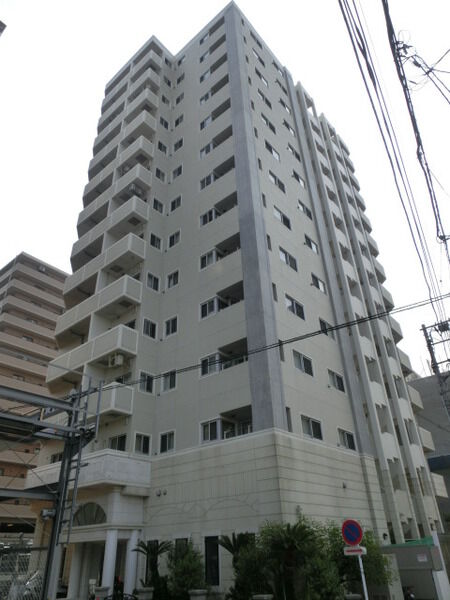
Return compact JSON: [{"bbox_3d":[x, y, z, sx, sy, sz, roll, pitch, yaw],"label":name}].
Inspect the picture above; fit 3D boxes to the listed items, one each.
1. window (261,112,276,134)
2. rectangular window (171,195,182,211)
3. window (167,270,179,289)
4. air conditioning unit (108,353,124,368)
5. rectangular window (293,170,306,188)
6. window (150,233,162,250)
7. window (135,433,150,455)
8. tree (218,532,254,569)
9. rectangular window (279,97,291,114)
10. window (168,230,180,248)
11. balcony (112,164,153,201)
[{"bbox_3d":[3.030,-12.006,28.459,0.120,0.813,1.558,-26,-40,32],"label":"window"},{"bbox_3d":[-3.122,-6.179,26.935,0.912,0.896,0.140,-26,-39,33],"label":"rectangular window"},{"bbox_3d":[-2.863,-1.098,22.858,0.900,0.950,0.120,-27,-40,33],"label":"window"},{"bbox_3d":[-5.249,3.019,20.237,0.800,0.600,0.300,-26,-39,33],"label":"air conditioning unit"},{"bbox_3d":[5.091,-8.248,28.481,0.120,0.900,1.450,-27,-40,33],"label":"rectangular window"},{"bbox_3d":[-4.051,-3.456,24.588,0.120,0.920,0.850,-27,-40,33],"label":"window"},{"bbox_3d":[-3.656,6.415,18.541,0.120,0.813,0.870,-26,-40,32],"label":"window"},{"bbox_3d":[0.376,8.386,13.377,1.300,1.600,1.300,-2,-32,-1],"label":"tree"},{"bbox_3d":[4.789,-15.479,33.190,0.120,0.900,1.450,-27,-40,33],"label":"rectangular window"},{"bbox_3d":[-3.033,-3.655,25.391,0.968,0.896,0.140,-26,-39,33],"label":"window"},{"bbox_3d":[-5.977,-7.485,27.125,2.420,1.340,1.150,-26,-39,33],"label":"balcony"}]

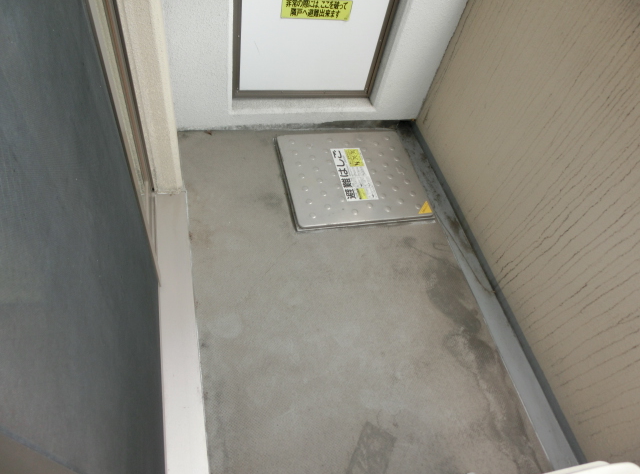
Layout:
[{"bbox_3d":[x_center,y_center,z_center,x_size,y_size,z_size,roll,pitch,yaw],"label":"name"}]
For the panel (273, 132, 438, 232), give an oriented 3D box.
[{"bbox_3d":[0.167,-0.304,2.240,0.679,0.030,0.604,-5,56,-15],"label":"panel"}]

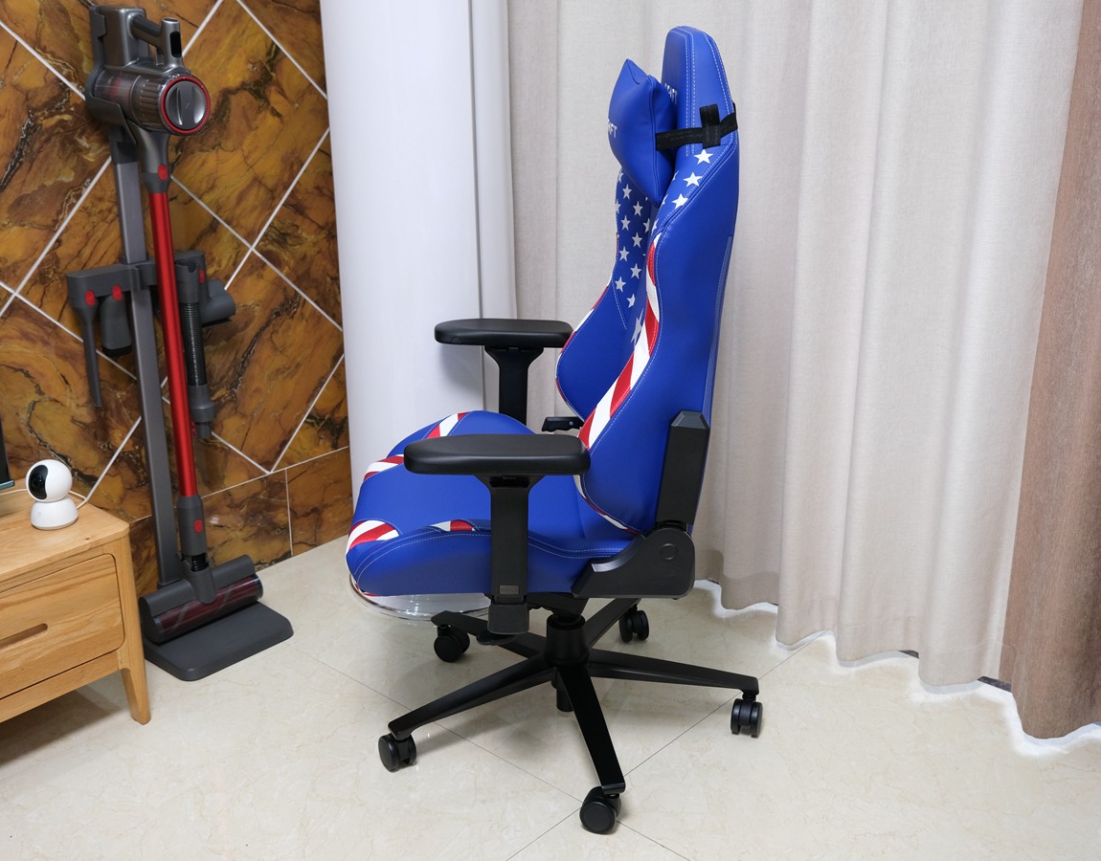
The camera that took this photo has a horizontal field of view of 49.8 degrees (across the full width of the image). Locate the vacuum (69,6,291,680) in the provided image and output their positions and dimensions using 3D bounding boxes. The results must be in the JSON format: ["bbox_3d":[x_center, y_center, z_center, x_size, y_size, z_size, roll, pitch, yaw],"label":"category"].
[{"bbox_3d":[-0.729,-0.159,2.342,0.280,1.270,0.350,16,25,39],"label":"vacuum"}]

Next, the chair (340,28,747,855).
[{"bbox_3d":[0.021,-0.035,2.024,0.740,1.230,0.770,-1,19,-2],"label":"chair"}]

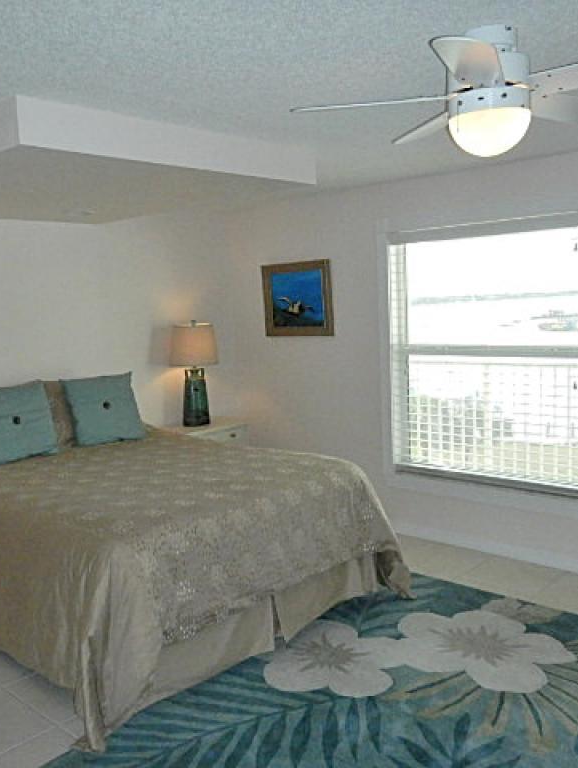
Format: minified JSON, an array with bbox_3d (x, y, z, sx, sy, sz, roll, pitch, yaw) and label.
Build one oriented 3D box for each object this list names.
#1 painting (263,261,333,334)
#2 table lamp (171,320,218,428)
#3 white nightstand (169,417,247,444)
[{"bbox_3d":[0.053,-0.623,5.265,0.655,0.540,0.030,3,9,41],"label":"painting"},{"bbox_3d":[-0.721,-0.091,5.396,0.350,0.785,0.400,3,9,41],"label":"table lamp"},{"bbox_3d":[-0.680,0.669,5.433,0.400,0.735,0.640,3,9,41],"label":"white nightstand"}]

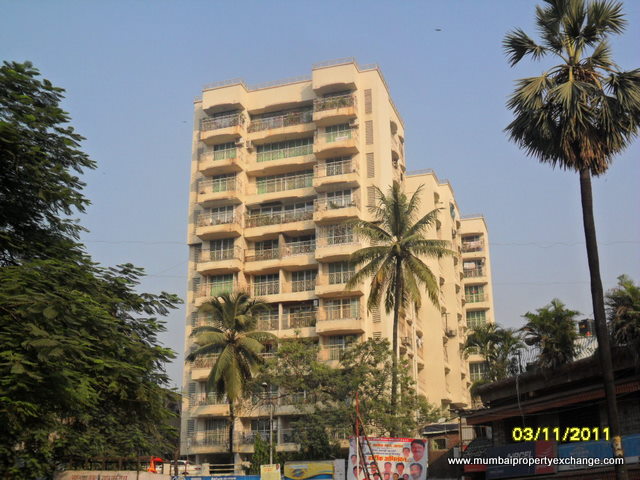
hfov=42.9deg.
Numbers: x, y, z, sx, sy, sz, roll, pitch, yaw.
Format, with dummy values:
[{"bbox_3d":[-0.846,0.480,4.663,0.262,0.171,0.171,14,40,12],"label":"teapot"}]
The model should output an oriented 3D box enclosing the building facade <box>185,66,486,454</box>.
[{"bbox_3d":[4.267,7.244,80.753,22.800,36.200,36.500,-6,-18,16],"label":"building facade"}]

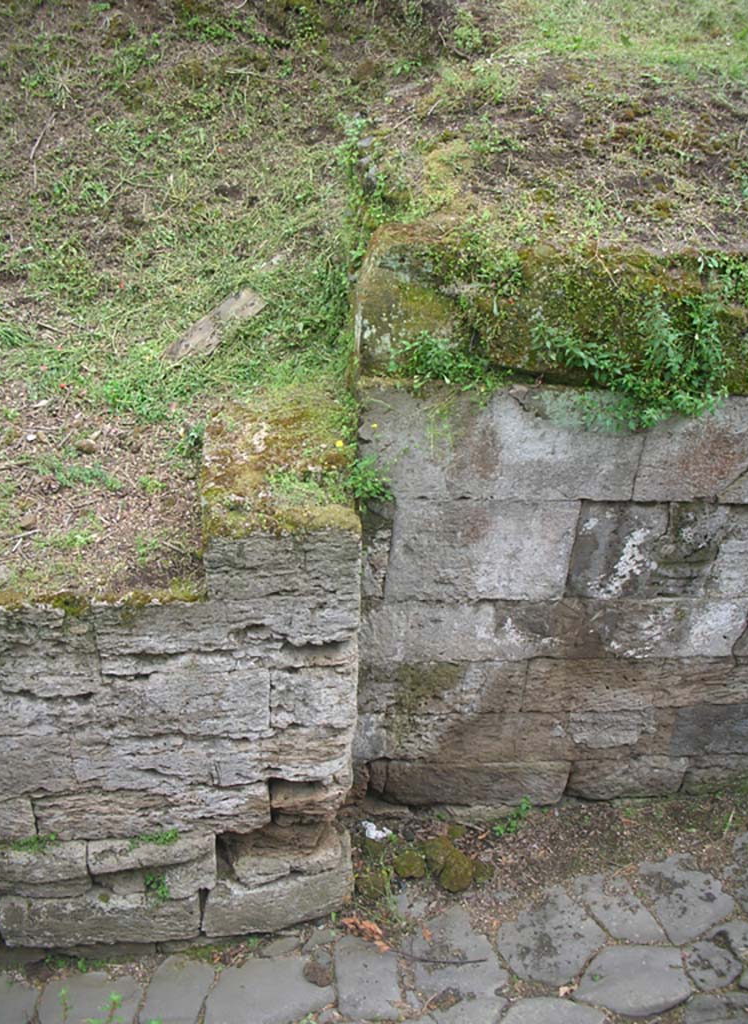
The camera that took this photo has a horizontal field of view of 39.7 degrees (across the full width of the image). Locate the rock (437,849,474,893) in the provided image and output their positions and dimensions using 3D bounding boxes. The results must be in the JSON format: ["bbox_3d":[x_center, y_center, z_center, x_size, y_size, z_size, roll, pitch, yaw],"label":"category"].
[{"bbox_3d":[0.365,1.588,4.586,0.165,0.150,0.190,3,25,0],"label":"rock"}]

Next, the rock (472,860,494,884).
[{"bbox_3d":[0.482,1.602,4.602,0.115,0.090,0.110,3,25,0],"label":"rock"}]

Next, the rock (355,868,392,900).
[{"bbox_3d":[-0.002,1.638,4.553,0.165,0.120,0.150,3,25,0],"label":"rock"}]

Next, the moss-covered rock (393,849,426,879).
[{"bbox_3d":[0.160,1.582,4.660,0.150,0.115,0.140,3,25,0],"label":"moss-covered rock"}]

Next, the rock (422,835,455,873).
[{"bbox_3d":[0.296,1.553,4.681,0.165,0.140,0.170,3,25,0],"label":"rock"}]

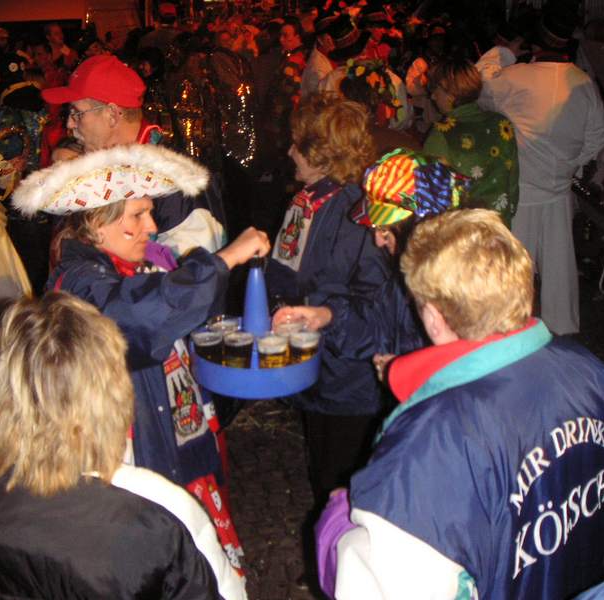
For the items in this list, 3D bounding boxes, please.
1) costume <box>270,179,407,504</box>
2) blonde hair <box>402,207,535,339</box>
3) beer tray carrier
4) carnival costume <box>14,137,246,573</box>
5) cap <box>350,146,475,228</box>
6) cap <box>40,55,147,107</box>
[{"bbox_3d":[0.120,0.341,2.824,0.440,1.400,0.500,0,19,0],"label":"costume"},{"bbox_3d":[0.268,-0.044,1.420,0.190,0.220,0.220,-15,19,-38],"label":"blonde hair"},{"bbox_3d":[-0.112,0.054,2.120,0.310,0.280,0.310,0,19,0],"label":"beer tray carrier"},{"bbox_3d":[-0.360,0.402,2.328,0.620,1.660,0.520,5,19,14],"label":"carnival costume"},{"bbox_3d":[0.226,-0.240,1.860,0.270,0.165,0.200,-27,30,-30],"label":"cap"},{"bbox_3d":[-0.570,-0.594,2.400,0.280,0.140,0.190,0,19,0],"label":"cap"}]

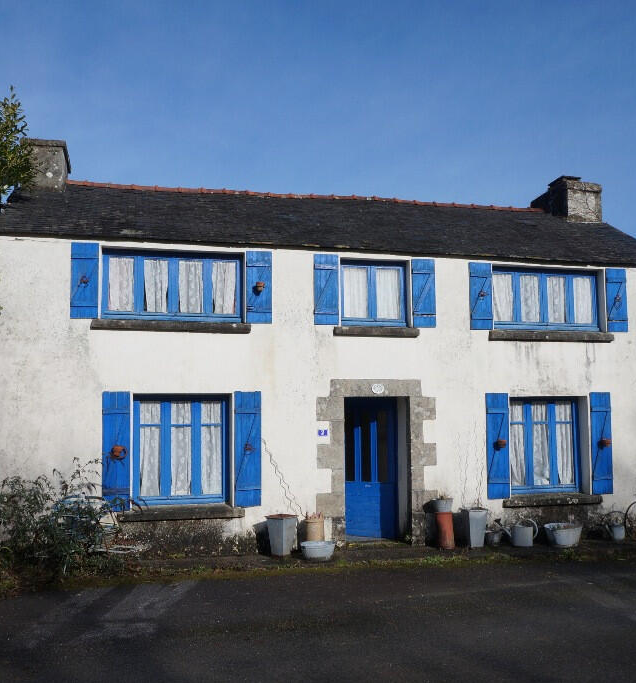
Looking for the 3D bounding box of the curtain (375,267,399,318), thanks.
[{"bbox_3d":[1.059,-0.717,11.572,0.375,0.776,0.040,1,-5,-15],"label":"curtain"}]

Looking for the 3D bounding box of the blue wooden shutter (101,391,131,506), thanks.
[{"bbox_3d":[-2.614,1.422,9.986,0.347,1.532,0.040,1,-4,-14],"label":"blue wooden shutter"}]

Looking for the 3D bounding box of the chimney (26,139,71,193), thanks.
[{"bbox_3d":[-4.305,-2.630,12.260,0.605,0.819,1.170,1,-5,-15],"label":"chimney"}]

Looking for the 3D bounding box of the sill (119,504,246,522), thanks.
[{"bbox_3d":[-1.802,2.286,10.205,1.652,0.122,0.250,1,-4,-14],"label":"sill"}]

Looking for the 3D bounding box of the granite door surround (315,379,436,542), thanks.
[{"bbox_3d":[0.817,1.742,11.257,1.800,2.360,0.360,1,-5,-16],"label":"granite door surround"}]

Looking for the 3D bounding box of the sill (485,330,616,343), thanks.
[{"bbox_3d":[3.510,-0.064,11.692,2.074,0.171,0.250,1,-4,-14],"label":"sill"}]

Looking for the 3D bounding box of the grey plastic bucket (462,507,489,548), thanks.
[{"bbox_3d":[2.191,2.598,10.768,0.282,0.529,0.282,1,-4,-15],"label":"grey plastic bucket"}]

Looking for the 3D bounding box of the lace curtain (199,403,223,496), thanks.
[{"bbox_3d":[-1.431,1.441,10.362,0.293,1.266,0.040,1,-4,-15],"label":"lace curtain"}]

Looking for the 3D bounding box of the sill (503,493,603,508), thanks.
[{"bbox_3d":[3.561,2.458,11.890,1.726,0.170,0.310,1,-5,-16],"label":"sill"}]

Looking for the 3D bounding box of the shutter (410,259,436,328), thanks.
[{"bbox_3d":[1.567,-0.708,11.351,0.374,1.023,0.050,1,-5,-15],"label":"shutter"}]

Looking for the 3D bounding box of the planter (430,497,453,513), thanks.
[{"bbox_3d":[1.718,2.256,10.632,0.321,0.195,0.321,0,-4,0],"label":"planter"}]

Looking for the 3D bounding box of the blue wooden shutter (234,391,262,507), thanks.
[{"bbox_3d":[-0.946,1.454,10.396,0.366,1.542,0.040,1,-4,-14],"label":"blue wooden shutter"}]

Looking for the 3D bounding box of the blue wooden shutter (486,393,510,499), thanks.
[{"bbox_3d":[2.684,1.557,11.441,0.372,1.561,0.050,1,-5,-15],"label":"blue wooden shutter"}]

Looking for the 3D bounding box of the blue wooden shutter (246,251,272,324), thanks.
[{"bbox_3d":[-0.809,-0.741,10.592,0.351,1.010,0.040,1,-4,-14],"label":"blue wooden shutter"}]

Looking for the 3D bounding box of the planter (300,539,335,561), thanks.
[{"bbox_3d":[0.007,2.751,10.125,0.468,0.214,0.439,0,-5,0],"label":"planter"}]

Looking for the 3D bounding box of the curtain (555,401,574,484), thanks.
[{"bbox_3d":[3.885,1.619,12.105,0.337,1.281,0.040,1,-5,-15],"label":"curtain"}]

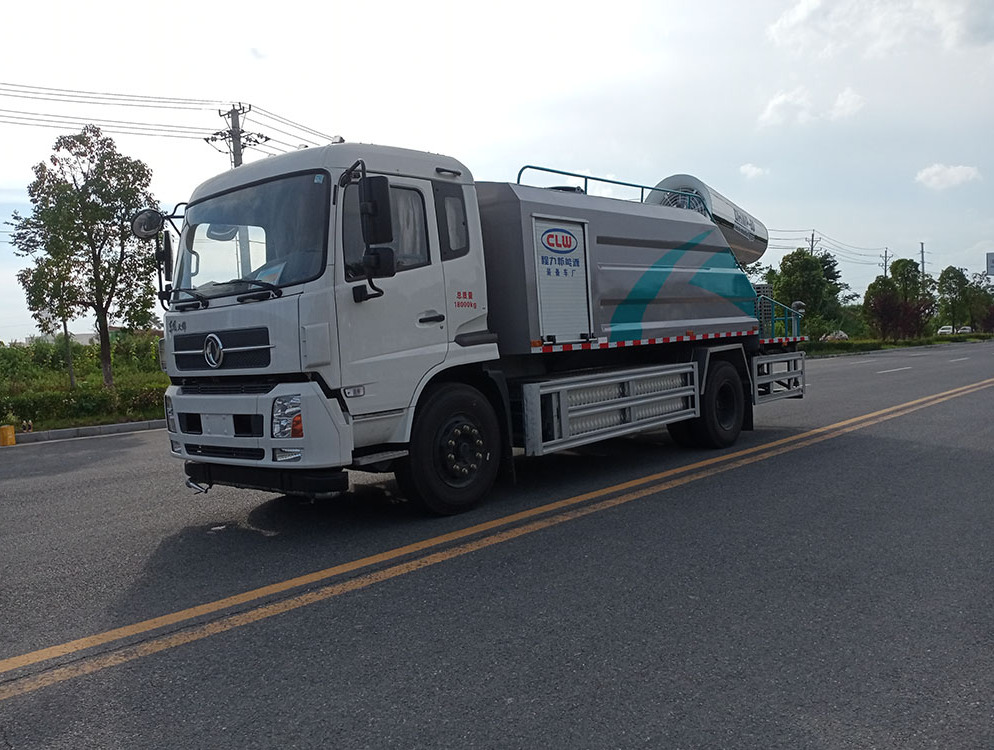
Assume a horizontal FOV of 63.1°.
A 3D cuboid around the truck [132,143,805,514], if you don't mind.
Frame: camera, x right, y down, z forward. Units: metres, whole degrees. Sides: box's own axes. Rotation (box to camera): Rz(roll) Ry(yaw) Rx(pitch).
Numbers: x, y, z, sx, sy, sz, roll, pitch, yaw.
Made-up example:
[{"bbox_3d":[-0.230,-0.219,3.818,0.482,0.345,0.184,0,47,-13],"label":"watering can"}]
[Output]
[{"bbox_3d":[0.789,-0.772,9.245,2.600,3.450,9.000,-1,2,40],"label":"truck"}]

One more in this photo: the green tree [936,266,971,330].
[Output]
[{"bbox_3d":[46.892,-7.259,82.883,3.381,7.700,3.381,-3,2,0],"label":"green tree"}]

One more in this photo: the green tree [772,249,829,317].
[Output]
[{"bbox_3d":[19.168,-4.587,50.770,3.640,6.687,3.640,-3,2,0],"label":"green tree"}]

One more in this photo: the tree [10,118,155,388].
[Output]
[{"bbox_3d":[-8.967,-2.328,18.191,3.283,6.564,3.283,-3,2,0],"label":"tree"}]

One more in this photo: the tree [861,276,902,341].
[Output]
[{"bbox_3d":[30.410,-5.019,63.774,3.154,5.798,3.154,-3,2,0],"label":"tree"}]

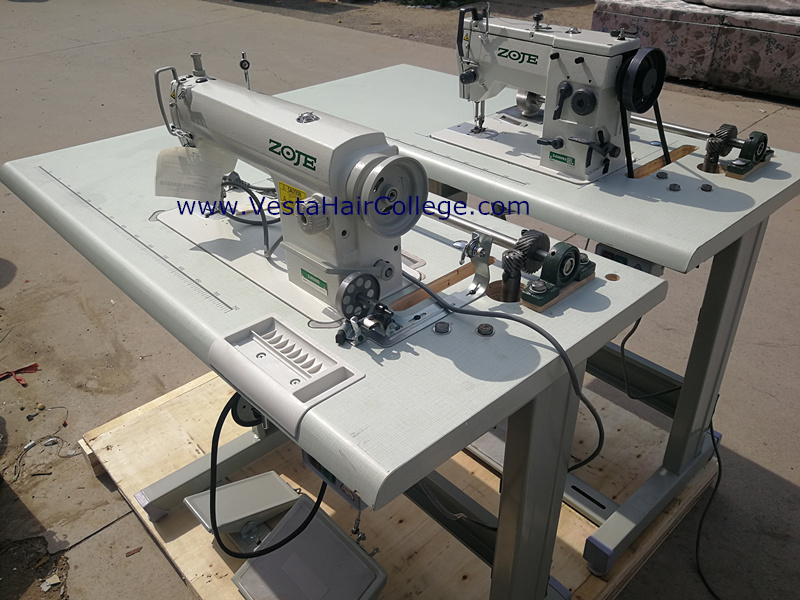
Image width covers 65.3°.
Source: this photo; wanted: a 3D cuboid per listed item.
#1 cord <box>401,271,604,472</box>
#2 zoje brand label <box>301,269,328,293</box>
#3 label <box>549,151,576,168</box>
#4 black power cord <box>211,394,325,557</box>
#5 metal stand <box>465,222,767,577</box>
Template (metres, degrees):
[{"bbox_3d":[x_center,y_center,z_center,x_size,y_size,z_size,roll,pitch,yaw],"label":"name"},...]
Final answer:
[{"bbox_3d":[0.152,0.113,0.912,0.190,0.350,0.300,-27,40,-35],"label":"cord"},{"bbox_3d":[-0.113,-0.023,0.816,0.003,0.017,0.055,-27,40,-35],"label":"zoje brand label"},{"bbox_3d":[0.290,-0.251,1.117,0.003,0.017,0.055,-26,40,-34],"label":"label"},{"bbox_3d":[-0.206,0.228,0.926,0.160,0.380,0.220,-27,40,-35],"label":"black power cord"},{"bbox_3d":[0.319,0.027,1.483,0.500,0.730,0.820,-26,40,-34],"label":"metal stand"}]

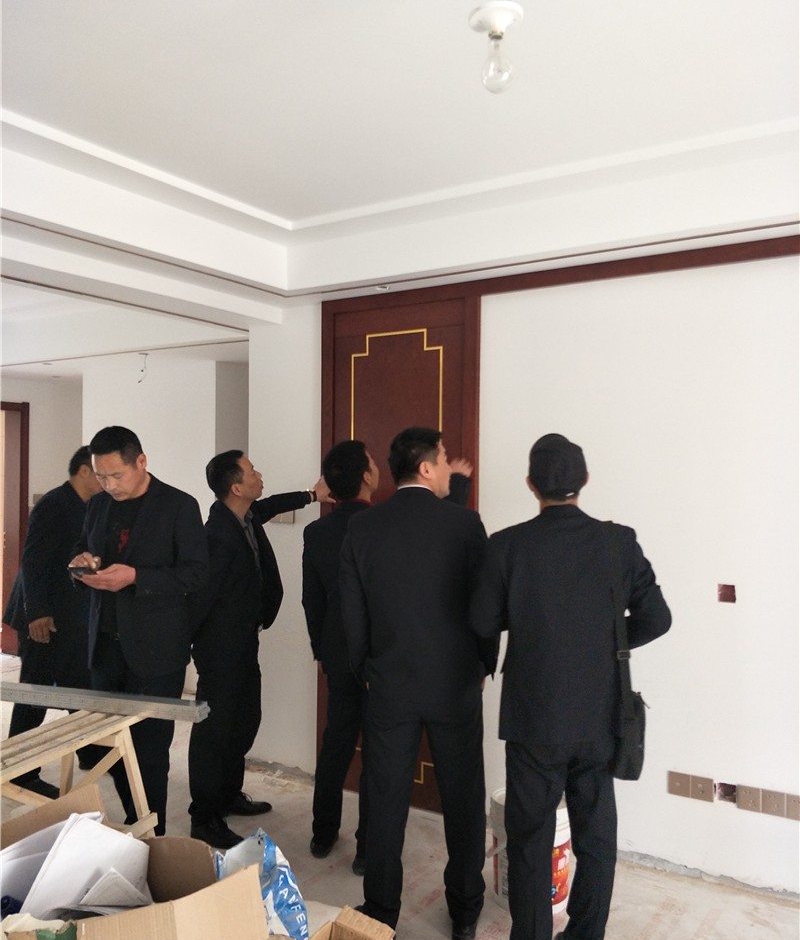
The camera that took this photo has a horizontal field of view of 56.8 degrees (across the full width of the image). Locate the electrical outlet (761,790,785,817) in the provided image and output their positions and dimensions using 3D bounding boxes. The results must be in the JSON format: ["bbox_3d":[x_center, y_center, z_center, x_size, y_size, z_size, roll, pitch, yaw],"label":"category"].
[{"bbox_3d":[1.364,1.229,2.699,0.086,0.086,0.012,1,1,32],"label":"electrical outlet"}]

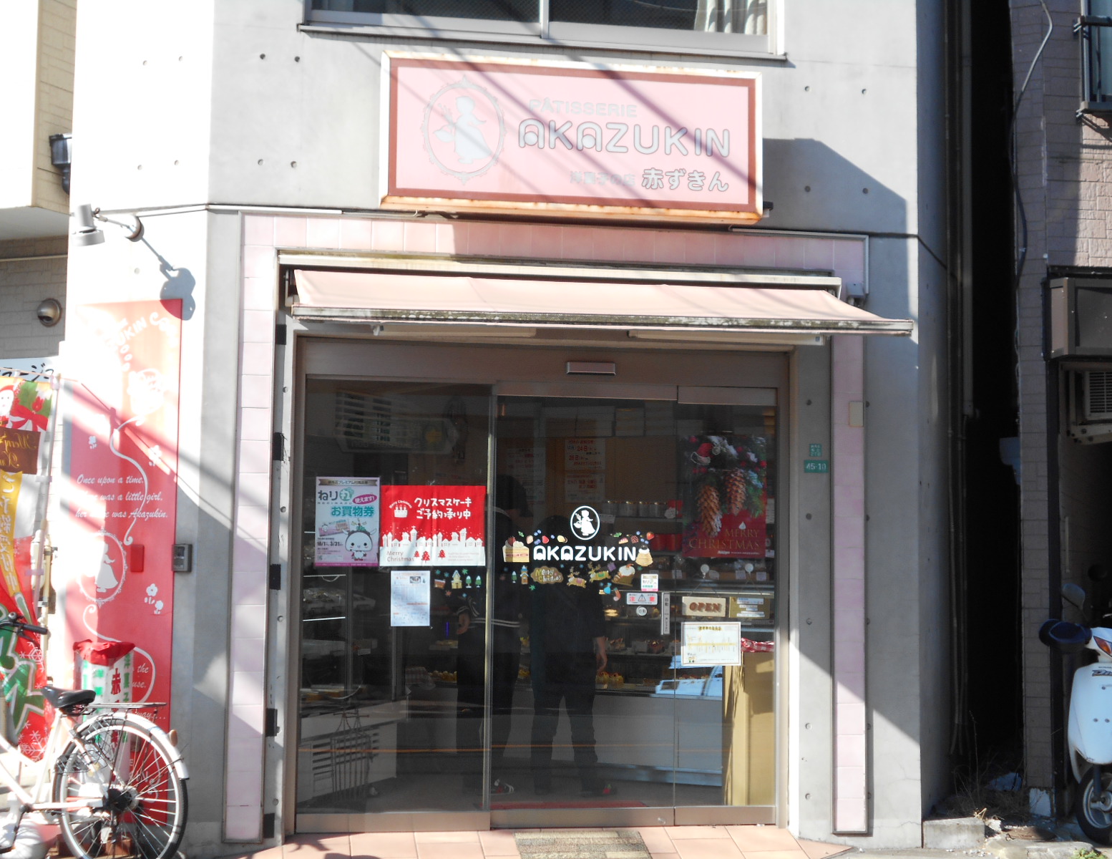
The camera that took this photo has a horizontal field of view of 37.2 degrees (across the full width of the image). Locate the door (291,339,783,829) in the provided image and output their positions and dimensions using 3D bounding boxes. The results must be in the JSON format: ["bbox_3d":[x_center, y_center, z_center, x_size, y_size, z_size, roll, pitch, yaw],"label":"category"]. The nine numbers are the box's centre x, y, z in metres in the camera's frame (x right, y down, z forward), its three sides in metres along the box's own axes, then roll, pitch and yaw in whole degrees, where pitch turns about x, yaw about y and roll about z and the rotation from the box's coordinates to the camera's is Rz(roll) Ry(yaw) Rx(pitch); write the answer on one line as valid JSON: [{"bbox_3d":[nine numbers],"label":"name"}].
[{"bbox_3d":[-0.063,0.743,7.980,2.385,2.315,0.130,1,-4,-10],"label":"door"}]

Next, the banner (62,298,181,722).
[{"bbox_3d":[-2.027,0.575,7.667,0.606,2.350,0.025,-1,-5,23],"label":"banner"}]

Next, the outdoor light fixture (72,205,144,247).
[{"bbox_3d":[-2.067,-0.927,7.591,0.170,0.208,0.420,-1,-5,23],"label":"outdoor light fixture"}]

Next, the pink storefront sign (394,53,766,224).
[{"bbox_3d":[0.075,-1.334,7.671,1.770,0.697,0.185,1,-4,-10],"label":"pink storefront sign"}]

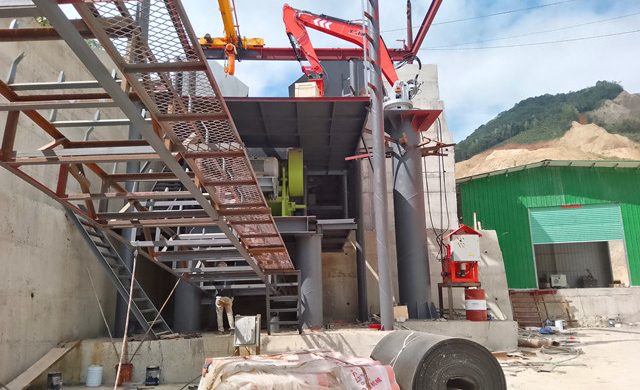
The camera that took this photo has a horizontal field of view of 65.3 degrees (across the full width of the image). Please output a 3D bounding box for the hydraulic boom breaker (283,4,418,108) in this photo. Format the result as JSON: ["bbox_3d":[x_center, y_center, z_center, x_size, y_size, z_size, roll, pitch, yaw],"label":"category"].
[{"bbox_3d":[1.001,-4.905,17.435,4.604,3.941,1.050,-2,-13,3],"label":"hydraulic boom breaker"}]

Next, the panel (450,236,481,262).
[{"bbox_3d":[4.189,1.553,14.417,0.750,0.740,0.250,-1,-12,0],"label":"panel"}]

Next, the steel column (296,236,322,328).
[{"bbox_3d":[-0.324,2.446,14.233,0.730,2.600,0.730,-1,-12,0],"label":"steel column"}]

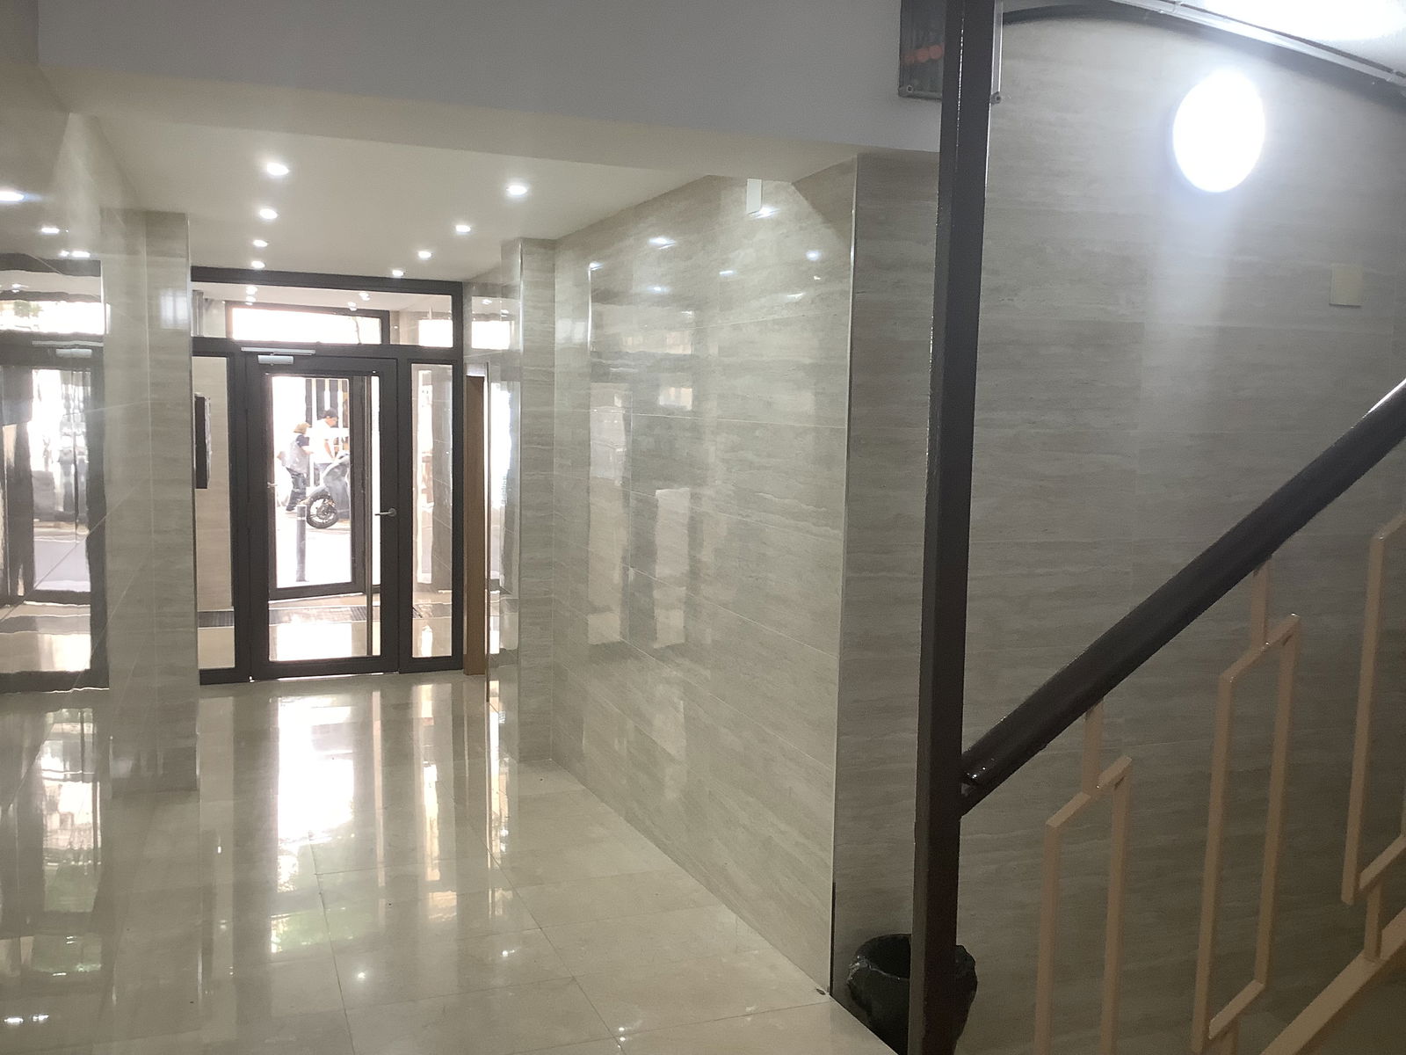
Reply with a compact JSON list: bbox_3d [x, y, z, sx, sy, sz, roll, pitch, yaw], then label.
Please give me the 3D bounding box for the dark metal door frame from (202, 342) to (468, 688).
[{"bbox_3d":[-2.446,-0.107,8.231,1.741,2.189,0.110,-1,6,-21],"label":"dark metal door frame"}]

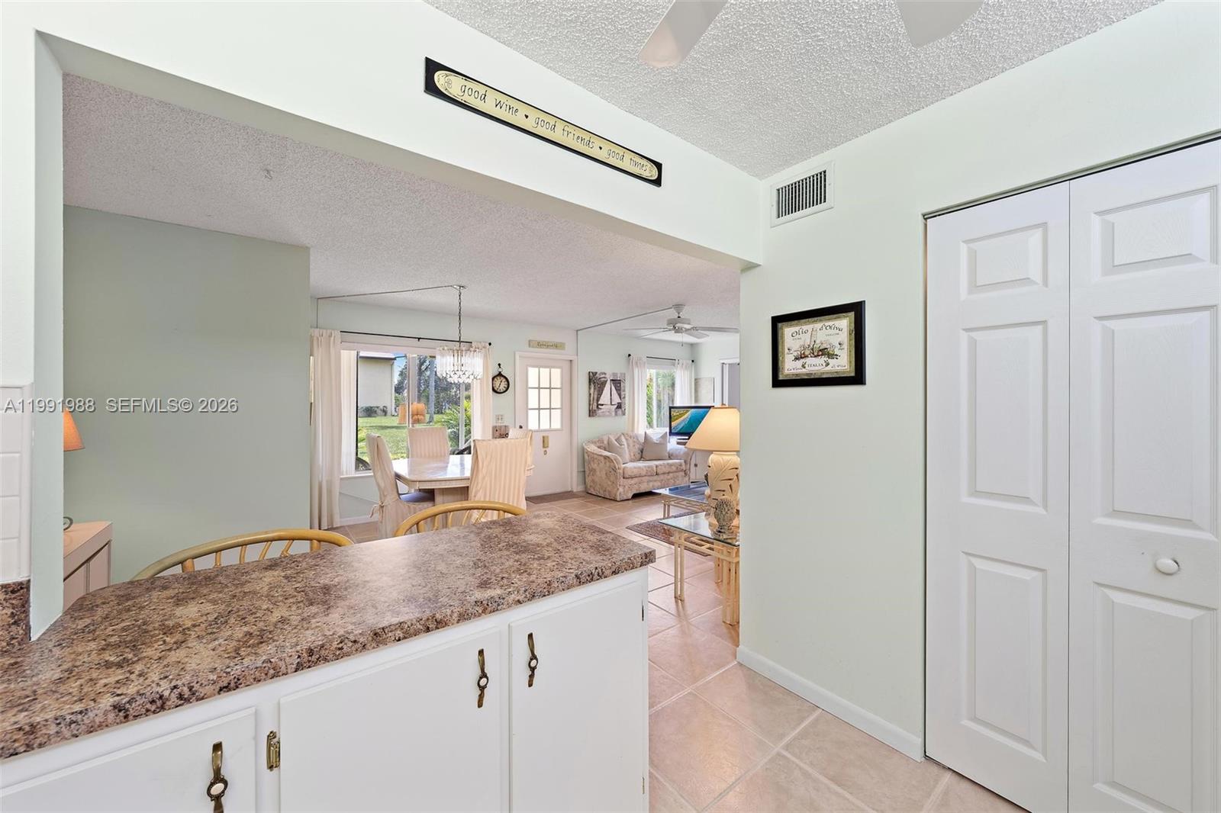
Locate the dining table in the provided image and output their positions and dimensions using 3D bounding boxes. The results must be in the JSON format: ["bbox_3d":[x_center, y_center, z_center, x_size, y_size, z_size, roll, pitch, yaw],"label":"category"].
[{"bbox_3d":[-1.524,0.957,4.350,1.140,0.740,1.760,0,0,-37],"label":"dining table"}]

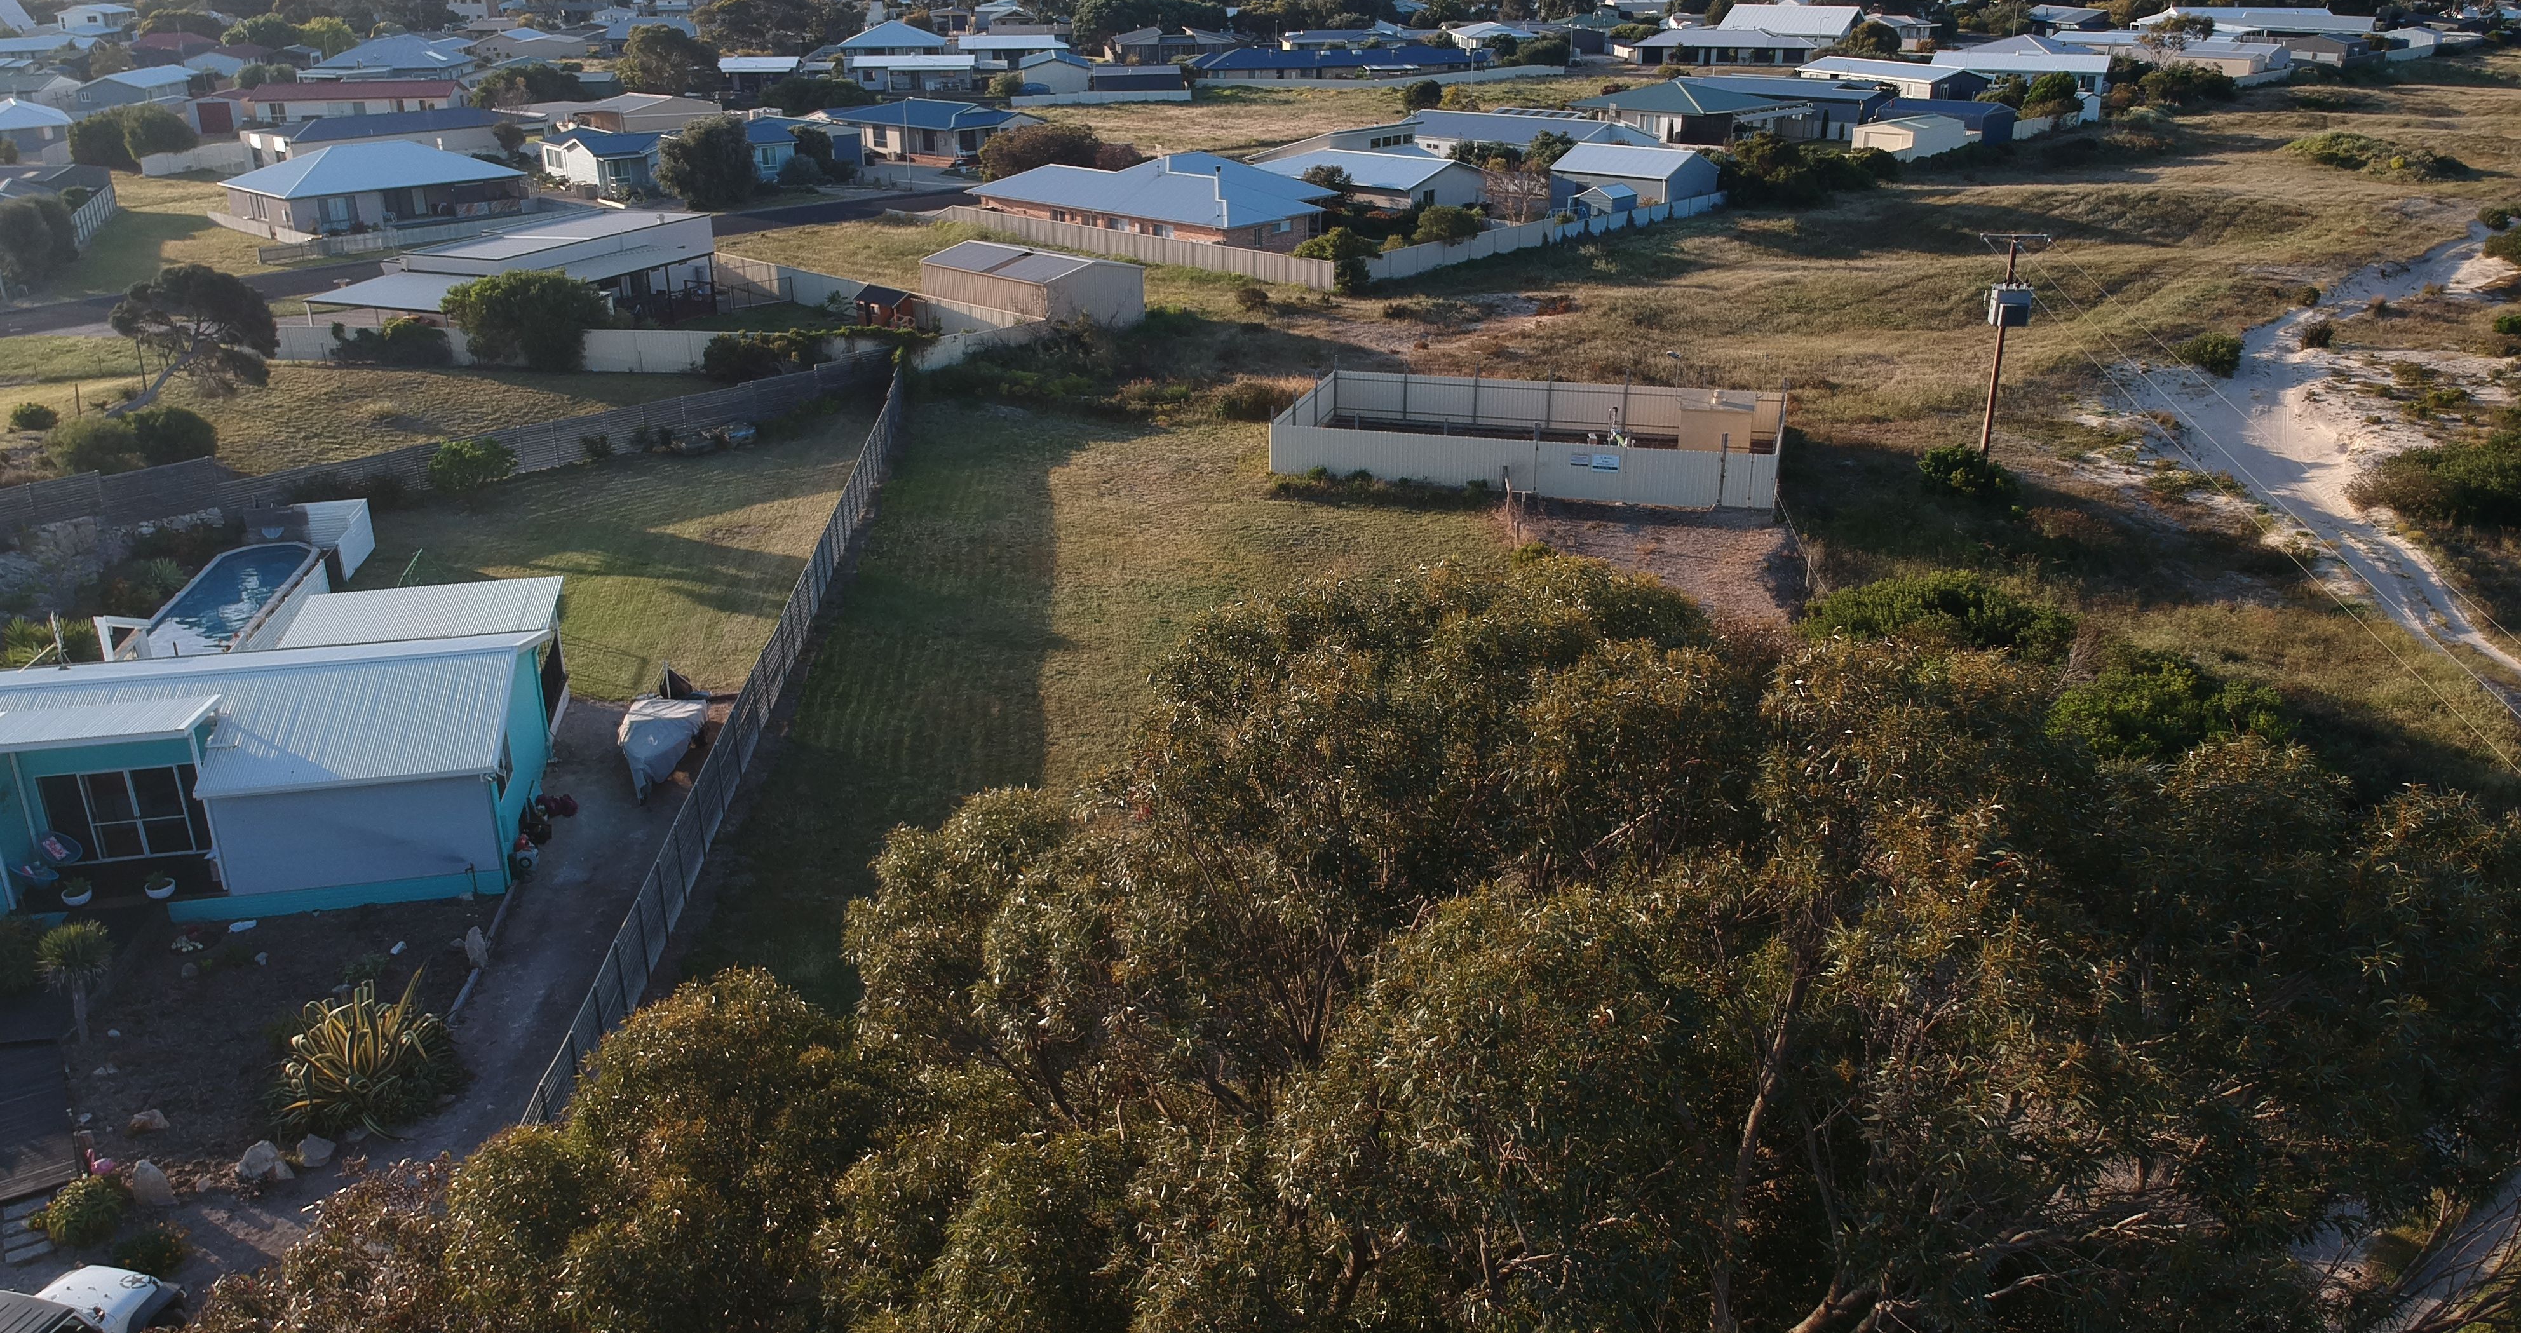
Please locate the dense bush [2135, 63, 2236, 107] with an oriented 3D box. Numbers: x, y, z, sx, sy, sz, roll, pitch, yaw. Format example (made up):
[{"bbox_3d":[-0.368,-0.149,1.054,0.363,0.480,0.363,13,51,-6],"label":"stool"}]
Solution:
[{"bbox_3d":[108.316,-68.025,213.157,10.531,4.970,7.372,10,24,24],"label":"dense bush"}]

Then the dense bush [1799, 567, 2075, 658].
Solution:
[{"bbox_3d":[18.980,-1.794,51.188,7.343,1.495,4.773,8,24,20],"label":"dense bush"}]

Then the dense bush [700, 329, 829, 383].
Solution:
[{"bbox_3d":[-21.740,-13.608,79.832,5.427,2.194,3.256,-6,23,-14],"label":"dense bush"}]

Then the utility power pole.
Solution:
[{"bbox_3d":[26.532,-11.396,65.500,2.400,8.300,1.000,4,23,10],"label":"utility power pole"}]

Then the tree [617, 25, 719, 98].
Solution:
[{"bbox_3d":[-74.236,-75.721,228.155,12.384,9.129,11.146,-7,23,-16],"label":"tree"}]

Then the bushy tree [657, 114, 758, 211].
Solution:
[{"bbox_3d":[-40.382,-36.791,132.937,7.023,6.787,7.023,-7,23,-15],"label":"bushy tree"}]

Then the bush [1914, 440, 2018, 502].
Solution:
[{"bbox_3d":[24.712,-7.021,63.703,3.299,1.672,2.804,8,24,20],"label":"bush"}]

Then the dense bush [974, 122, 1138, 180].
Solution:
[{"bbox_3d":[-16.647,-42.769,151.157,13.807,4.537,8.284,-3,22,-5],"label":"dense bush"}]

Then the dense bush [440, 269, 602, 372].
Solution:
[{"bbox_3d":[-33.000,-15.412,81.364,6.667,4.377,5.334,-9,24,-20],"label":"dense bush"}]

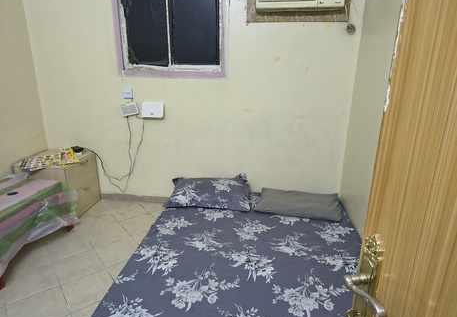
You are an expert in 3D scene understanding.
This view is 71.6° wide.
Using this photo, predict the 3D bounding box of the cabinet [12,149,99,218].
[{"bbox_3d":[-1.631,0.252,3.079,0.510,0.525,0.480,3,18,7],"label":"cabinet"}]

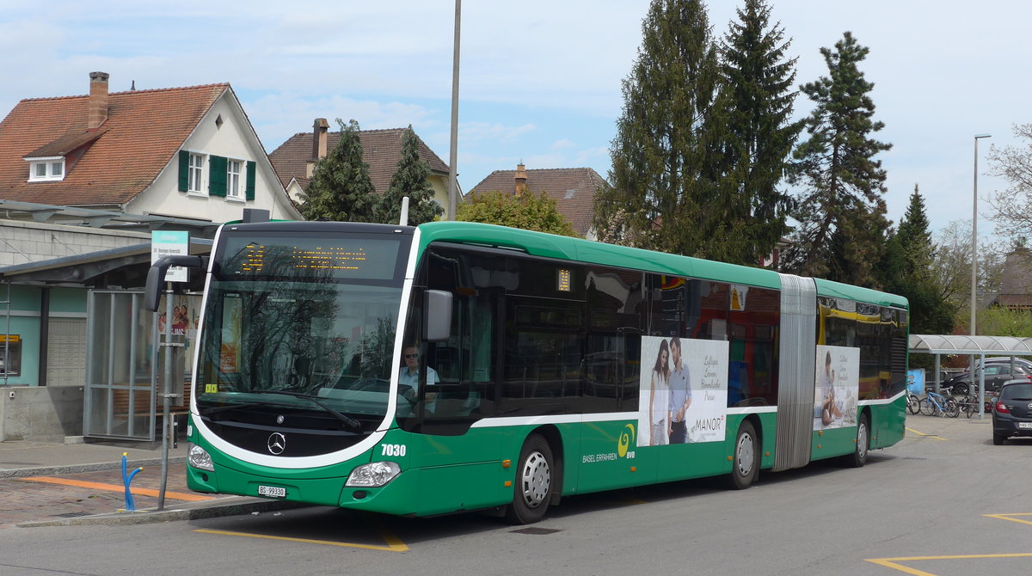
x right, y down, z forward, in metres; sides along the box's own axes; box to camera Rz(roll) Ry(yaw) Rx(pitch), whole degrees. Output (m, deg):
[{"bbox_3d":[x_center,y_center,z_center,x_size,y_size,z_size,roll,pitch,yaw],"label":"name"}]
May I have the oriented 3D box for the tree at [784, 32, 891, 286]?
[{"bbox_3d":[17.276,-4.193,87.726,5.871,19.093,5.871,1,-2,33],"label":"tree"}]

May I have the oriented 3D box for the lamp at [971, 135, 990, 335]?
[{"bbox_3d":[16.642,-0.574,58.721,0.680,9.904,0.250,1,-2,33],"label":"lamp"}]

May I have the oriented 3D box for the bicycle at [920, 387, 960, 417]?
[{"bbox_3d":[14.494,3.897,56.015,0.550,1.030,1.680,3,-2,-36],"label":"bicycle"}]

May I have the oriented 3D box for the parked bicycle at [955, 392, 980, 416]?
[{"bbox_3d":[15.832,4.009,57.514,0.550,1.000,1.680,3,-2,-36],"label":"parked bicycle"}]

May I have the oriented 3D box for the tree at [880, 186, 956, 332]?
[{"bbox_3d":[23.083,-0.098,94.832,4.753,11.721,4.753,1,-2,33],"label":"tree"}]

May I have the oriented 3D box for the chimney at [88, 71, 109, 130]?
[{"bbox_3d":[-16.240,-7.239,64.005,0.500,2.119,0.600,1,-2,33],"label":"chimney"}]

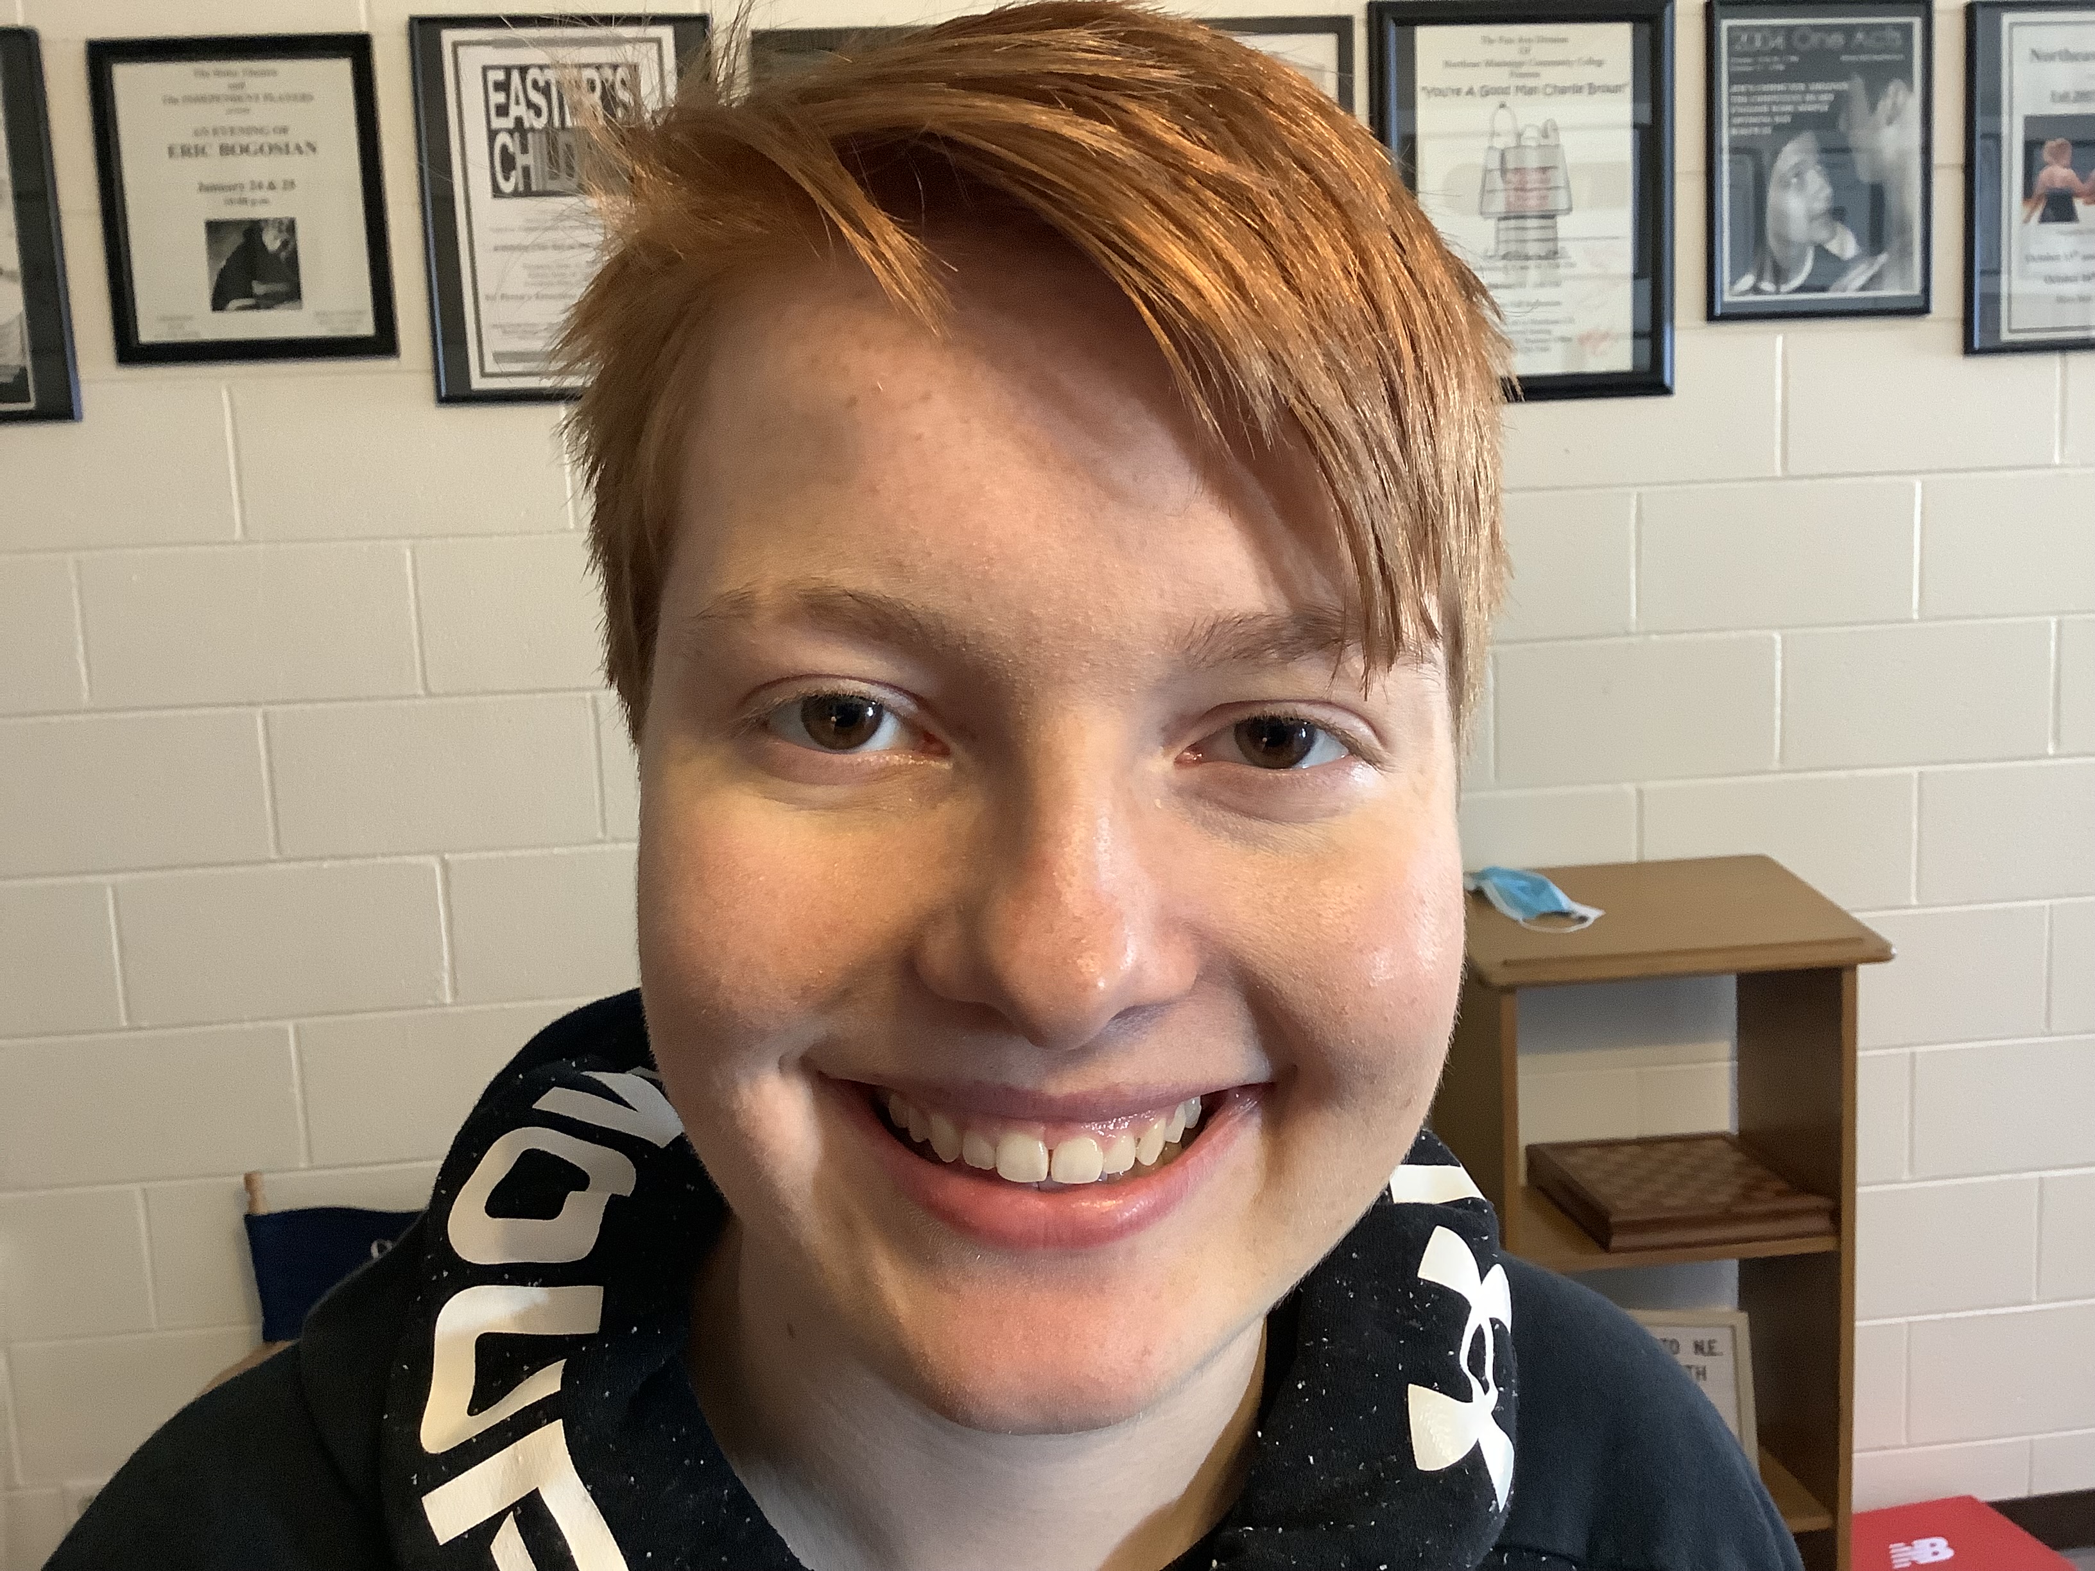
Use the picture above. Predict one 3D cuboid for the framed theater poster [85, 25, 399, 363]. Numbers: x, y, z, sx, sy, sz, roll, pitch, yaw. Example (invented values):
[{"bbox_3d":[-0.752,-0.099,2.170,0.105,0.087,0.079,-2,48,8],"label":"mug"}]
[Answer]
[{"bbox_3d":[-0.978,-0.714,2.294,0.328,0.378,0.022,-3,7,-6],"label":"framed theater poster"}]

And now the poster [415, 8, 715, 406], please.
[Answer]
[{"bbox_3d":[-0.589,-0.716,2.338,0.360,0.460,0.022,-3,7,-6],"label":"poster"}]

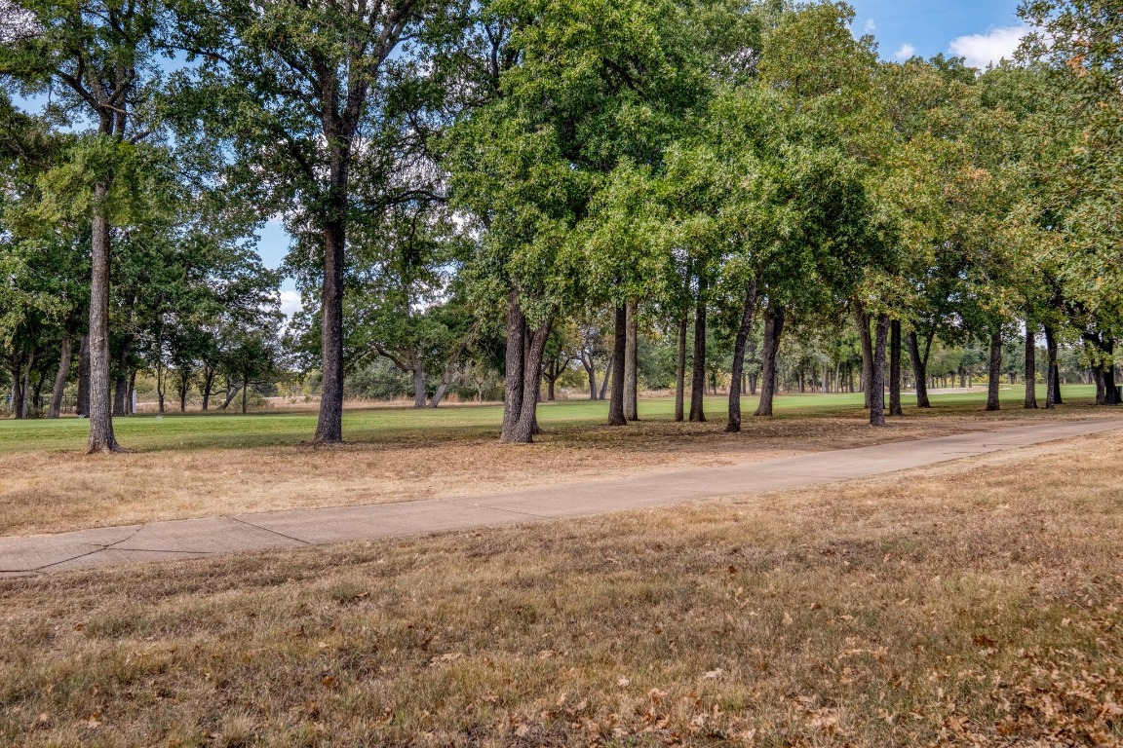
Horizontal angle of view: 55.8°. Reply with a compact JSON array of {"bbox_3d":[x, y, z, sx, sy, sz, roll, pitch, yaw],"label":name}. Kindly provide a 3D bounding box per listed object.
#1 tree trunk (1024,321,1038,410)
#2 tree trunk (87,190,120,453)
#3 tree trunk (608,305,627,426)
[{"bbox_3d":[20.138,-0.356,45.500,0.539,3.764,0.474,0,0,0],"label":"tree trunk"},{"bbox_3d":[-9.298,-1.077,21.500,0.591,5.336,0.520,0,0,0],"label":"tree trunk"},{"bbox_3d":[1.681,-0.278,31.800,0.484,3.625,0.426,0,0,0],"label":"tree trunk"}]

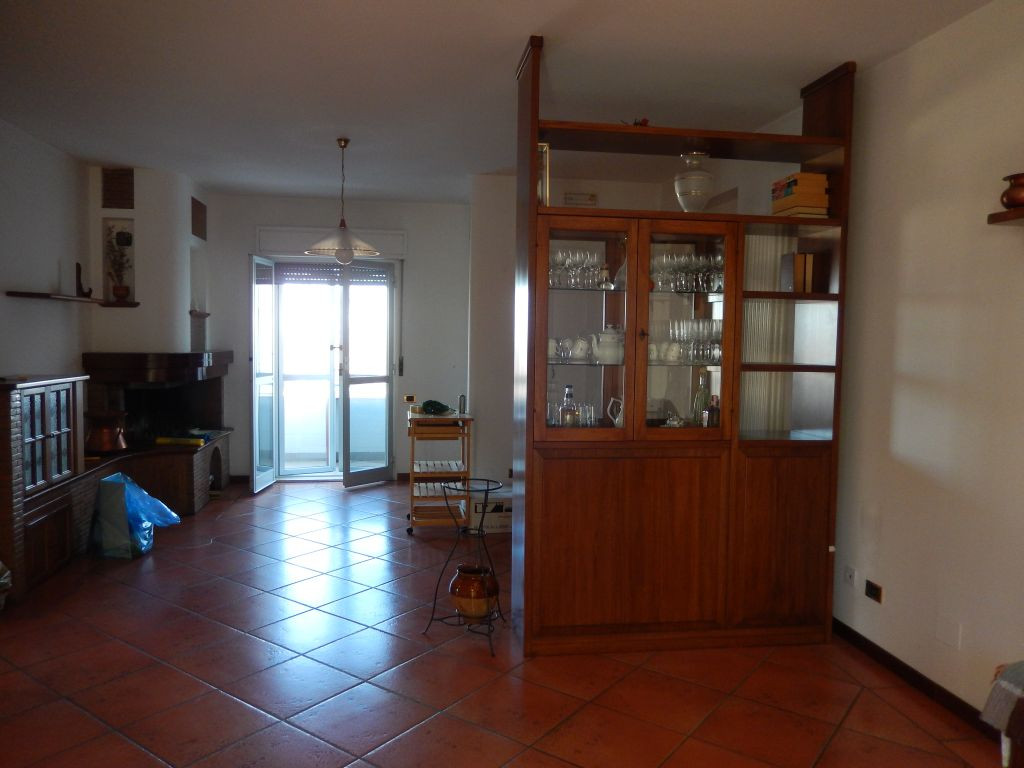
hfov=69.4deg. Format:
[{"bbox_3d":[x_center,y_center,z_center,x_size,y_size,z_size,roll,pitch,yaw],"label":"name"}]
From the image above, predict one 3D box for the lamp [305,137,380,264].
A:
[{"bbox_3d":[-1.112,-1.202,4.872,0.485,0.825,0.485,1,3,-9],"label":"lamp"}]

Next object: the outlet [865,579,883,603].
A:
[{"bbox_3d":[1.617,0.926,3.292,0.012,0.073,0.113,1,3,-9],"label":"outlet"}]

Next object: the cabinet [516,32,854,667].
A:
[{"bbox_3d":[0.782,-0.133,3.530,1.500,2.690,0.410,1,3,-9],"label":"cabinet"}]

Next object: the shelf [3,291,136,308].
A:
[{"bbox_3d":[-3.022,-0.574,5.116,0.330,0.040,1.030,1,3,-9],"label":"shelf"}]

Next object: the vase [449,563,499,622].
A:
[{"bbox_3d":[-0.176,0.997,3.497,0.235,0.275,0.235,1,3,-9],"label":"vase"}]

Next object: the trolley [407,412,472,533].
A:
[{"bbox_3d":[-0.551,0.652,5.610,0.460,0.850,0.550,1,3,-9],"label":"trolley"}]

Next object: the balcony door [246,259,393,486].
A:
[{"bbox_3d":[-1.751,-0.109,7.059,1.280,2.170,0.550,1,3,-9],"label":"balcony door"}]

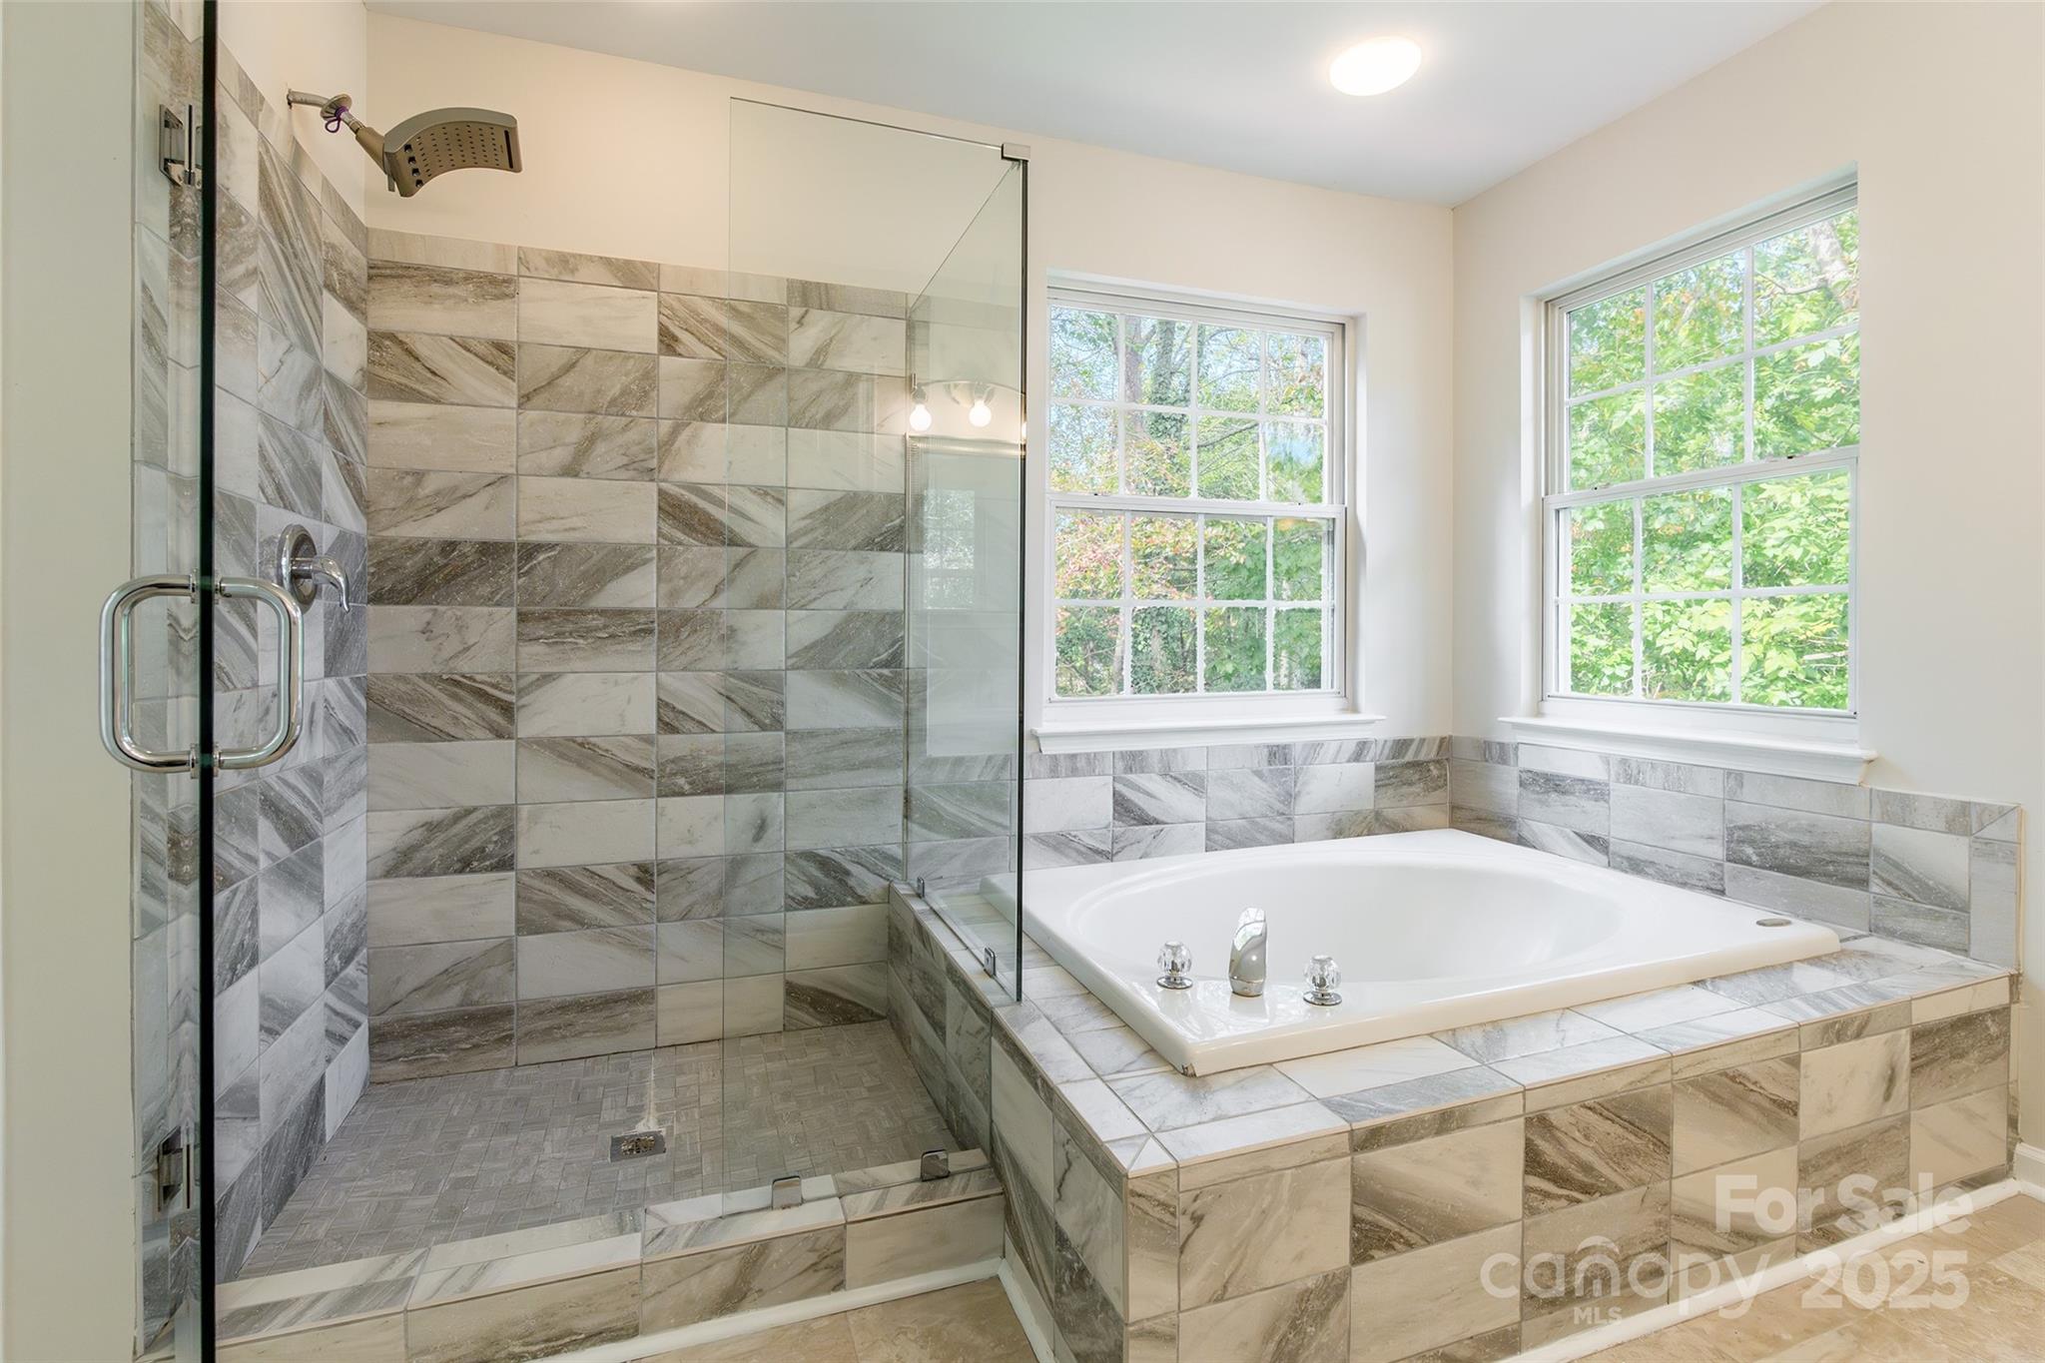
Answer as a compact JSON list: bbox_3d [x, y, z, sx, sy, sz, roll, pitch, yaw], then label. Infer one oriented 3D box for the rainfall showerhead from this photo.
[{"bbox_3d":[-1.157,-1.002,1.715,0.370,0.145,0.165,0,1,-19],"label":"rainfall showerhead"}]

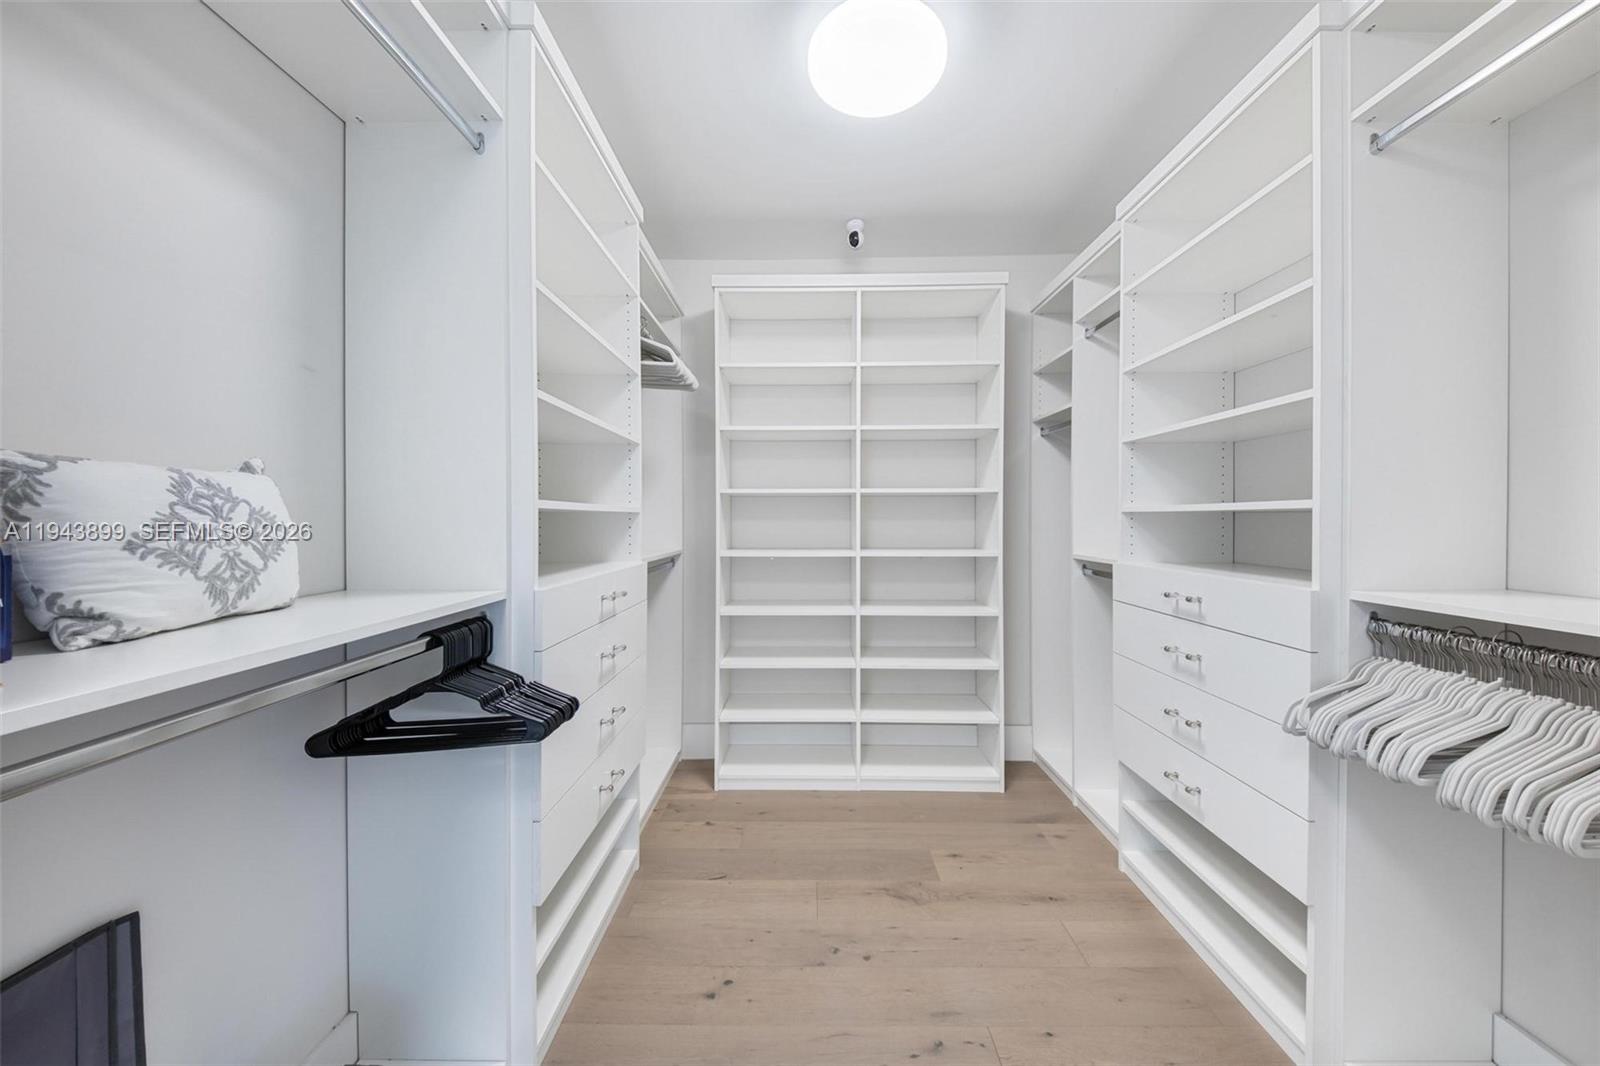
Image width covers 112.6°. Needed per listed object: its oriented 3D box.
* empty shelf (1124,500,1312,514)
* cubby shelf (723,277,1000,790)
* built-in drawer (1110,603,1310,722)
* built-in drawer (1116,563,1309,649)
[{"bbox_3d":[1.396,-0.075,1.606,0.390,0.019,0.734,0,1,1],"label":"empty shelf"},{"bbox_3d":[0.293,0.012,2.737,1.410,2.497,0.342,0,1,1],"label":"cubby shelf"},{"bbox_3d":[1.359,0.359,1.601,0.402,0.192,0.764,0,1,1],"label":"built-in drawer"},{"bbox_3d":[1.359,0.193,1.598,0.402,0.141,0.764,0,1,1],"label":"built-in drawer"}]

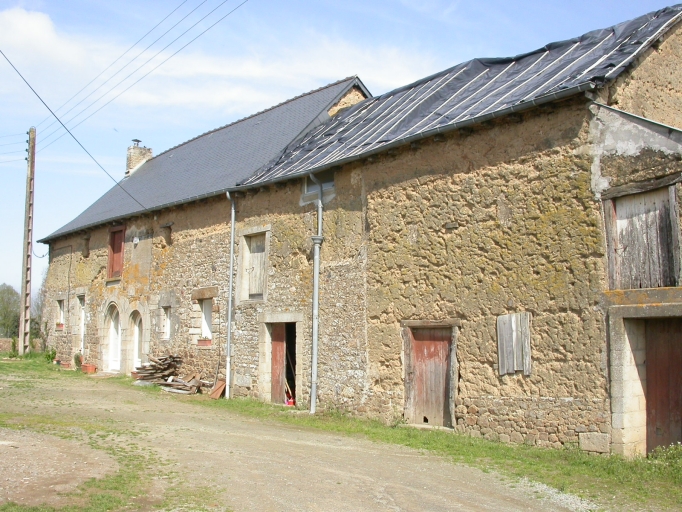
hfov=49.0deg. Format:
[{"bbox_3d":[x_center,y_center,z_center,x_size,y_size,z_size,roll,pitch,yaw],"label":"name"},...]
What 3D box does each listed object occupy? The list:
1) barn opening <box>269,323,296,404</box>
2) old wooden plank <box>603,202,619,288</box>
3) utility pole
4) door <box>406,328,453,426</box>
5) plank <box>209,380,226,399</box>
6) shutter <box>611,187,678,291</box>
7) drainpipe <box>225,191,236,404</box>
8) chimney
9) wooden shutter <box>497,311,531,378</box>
[{"bbox_3d":[-1.204,2.365,16.445,0.250,1.800,1.080,4,-7,-39],"label":"barn opening"},{"bbox_3d":[3.772,-0.154,10.419,0.110,1.280,0.140,4,-10,-39],"label":"old wooden plank"},{"bbox_3d":[-12.164,-0.633,29.229,0.290,8.950,0.260,4,-7,-39],"label":"utility pole"},{"bbox_3d":[1.567,2.071,12.974,0.200,1.740,1.160,4,-7,-39],"label":"door"},{"bbox_3d":[-2.983,3.225,18.081,0.060,0.470,0.320,38,-27,-30],"label":"plank"},{"bbox_3d":[4.087,-0.214,10.100,0.080,1.300,0.860,4,-7,-39],"label":"shutter"},{"bbox_3d":[-2.685,0.932,17.949,0.180,4.920,0.120,4,-7,-39],"label":"drainpipe"},{"bbox_3d":[-8.361,-4.094,31.292,0.950,1.550,0.500,4,-7,-39],"label":"chimney"},{"bbox_3d":[2.650,1.360,11.532,0.050,0.970,0.640,4,-7,-39],"label":"wooden shutter"}]

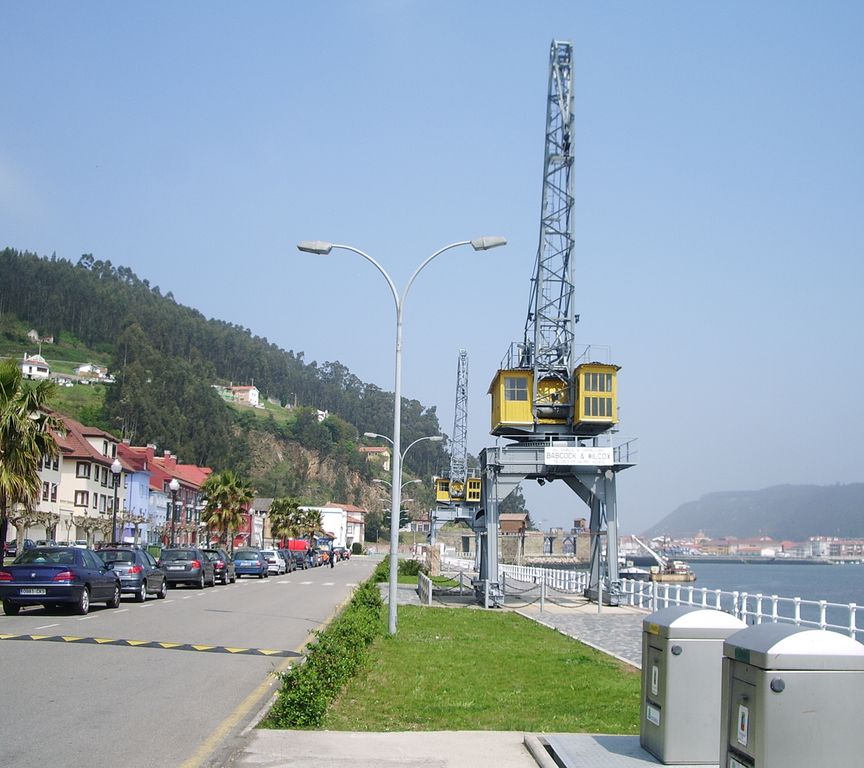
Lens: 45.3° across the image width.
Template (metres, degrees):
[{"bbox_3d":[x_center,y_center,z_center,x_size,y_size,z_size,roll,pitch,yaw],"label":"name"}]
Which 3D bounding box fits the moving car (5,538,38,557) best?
[{"bbox_3d":[-33.303,13.346,84.000,1.720,1.430,4.150,1,-9,-2],"label":"moving car"}]

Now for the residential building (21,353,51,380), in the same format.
[{"bbox_3d":[-139.774,-5.817,365.000,9.300,8.800,7.600,7,-11,-34],"label":"residential building"}]

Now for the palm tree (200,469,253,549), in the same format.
[{"bbox_3d":[-13.237,8.843,67.019,3.400,6.400,3.400,1,-9,-2],"label":"palm tree"}]

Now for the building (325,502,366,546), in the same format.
[{"bbox_3d":[-17.754,30.708,212.325,9.500,10.400,10.000,1,-9,-2],"label":"building"}]

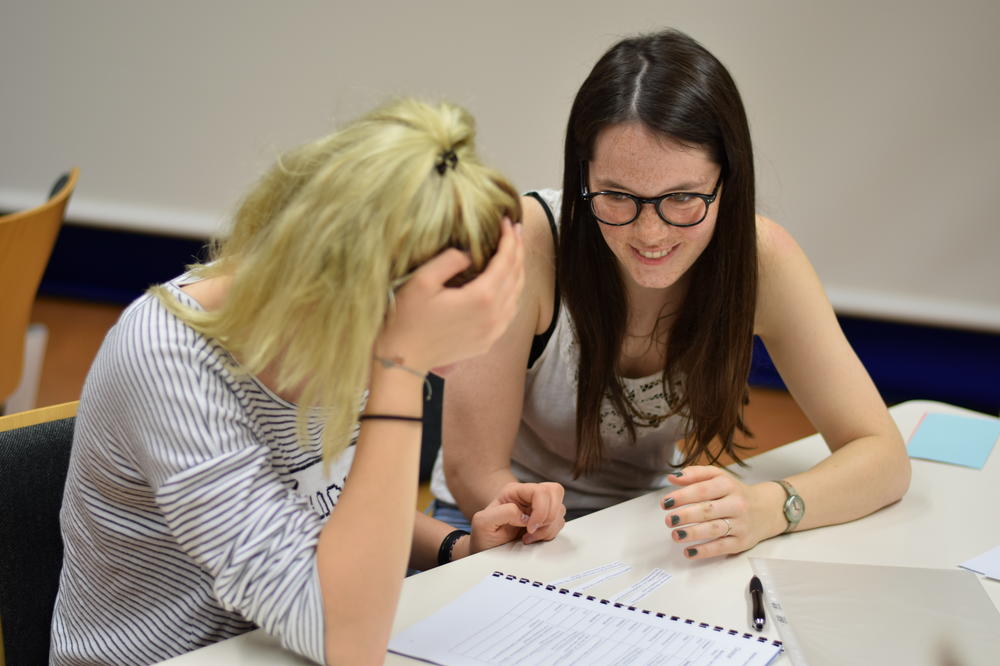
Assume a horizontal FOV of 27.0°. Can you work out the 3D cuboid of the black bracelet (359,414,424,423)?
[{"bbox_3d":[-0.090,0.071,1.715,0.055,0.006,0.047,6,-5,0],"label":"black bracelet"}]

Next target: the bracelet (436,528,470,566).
[{"bbox_3d":[-0.042,0.221,2.045,0.012,0.056,0.052,17,0,28],"label":"bracelet"}]

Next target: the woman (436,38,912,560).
[{"bbox_3d":[0.130,0.247,2.477,0.550,1.220,0.580,-3,16,-26],"label":"woman"}]

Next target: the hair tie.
[{"bbox_3d":[-0.045,-0.145,1.765,0.024,0.012,0.022,8,-30,0],"label":"hair tie"}]

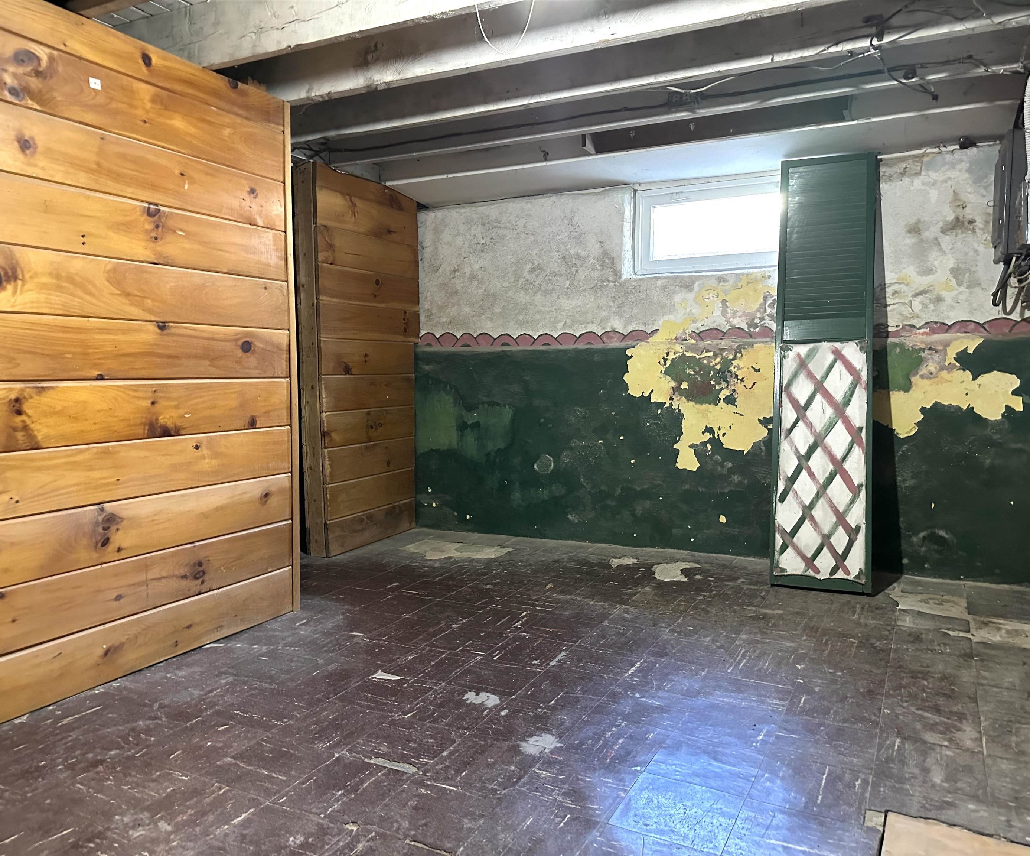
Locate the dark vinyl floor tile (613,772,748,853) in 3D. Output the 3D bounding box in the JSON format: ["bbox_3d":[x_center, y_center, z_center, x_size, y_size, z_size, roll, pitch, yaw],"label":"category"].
[{"bbox_3d":[0.342,0.800,1.655,0.229,0.004,0.229,2,5,27],"label":"dark vinyl floor tile"}]

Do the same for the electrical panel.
[{"bbox_3d":[1.718,-0.781,2.712,0.100,0.410,0.310,2,5,28],"label":"electrical panel"}]

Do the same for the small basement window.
[{"bbox_3d":[0.999,-0.935,3.654,0.900,0.398,0.070,2,5,28],"label":"small basement window"}]

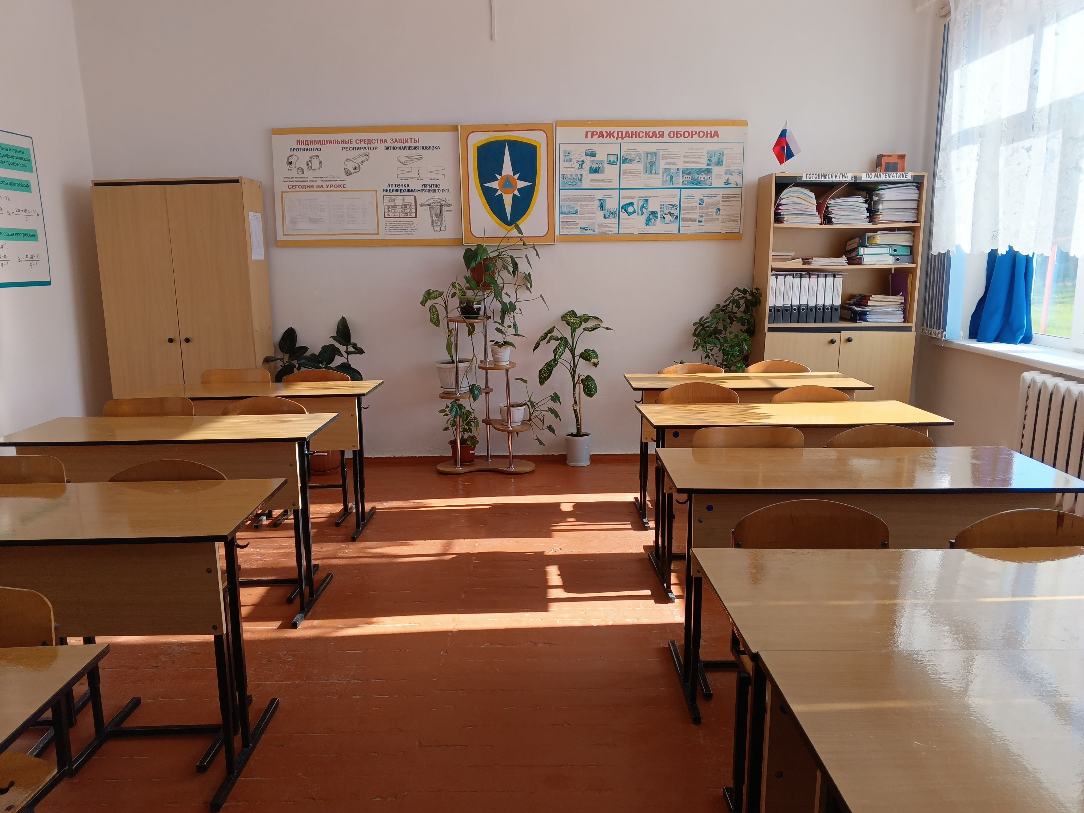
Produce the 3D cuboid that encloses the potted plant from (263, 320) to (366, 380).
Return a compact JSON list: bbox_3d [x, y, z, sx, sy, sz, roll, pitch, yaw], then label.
[{"bbox_3d":[-1.510,-0.053,5.068,0.650,1.070,0.520,0,10,0],"label":"potted plant"}]

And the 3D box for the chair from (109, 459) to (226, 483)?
[{"bbox_3d":[-1.180,0.596,2.242,0.400,0.800,0.450,-1,11,-1],"label":"chair"}]

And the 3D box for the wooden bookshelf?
[{"bbox_3d":[1.932,-0.521,5.049,0.950,1.960,0.360,0,10,0],"label":"wooden bookshelf"}]

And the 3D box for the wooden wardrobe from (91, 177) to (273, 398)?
[{"bbox_3d":[-2.312,-0.498,4.997,0.930,1.925,0.360,-1,11,-1],"label":"wooden wardrobe"}]

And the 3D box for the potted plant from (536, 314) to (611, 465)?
[{"bbox_3d":[0.212,-0.113,5.101,0.515,1.085,0.420,-1,11,-1],"label":"potted plant"}]

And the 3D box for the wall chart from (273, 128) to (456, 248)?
[{"bbox_3d":[-1.168,-1.464,5.035,1.243,0.767,0.030,-1,11,-1],"label":"wall chart"}]

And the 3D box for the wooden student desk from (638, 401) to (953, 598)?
[{"bbox_3d":[1.045,0.403,3.298,1.200,0.766,0.500,0,10,-1],"label":"wooden student desk"}]

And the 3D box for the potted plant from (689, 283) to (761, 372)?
[{"bbox_3d":[1.223,-0.227,5.020,0.450,1.150,0.420,-1,11,-1],"label":"potted plant"}]

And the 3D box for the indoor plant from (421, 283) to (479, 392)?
[{"bbox_3d":[-0.627,-0.454,5.069,0.400,0.750,0.360,0,10,0],"label":"indoor plant"}]

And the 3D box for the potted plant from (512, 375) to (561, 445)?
[{"bbox_3d":[-0.070,0.032,5.125,0.400,0.470,0.340,0,10,0],"label":"potted plant"}]

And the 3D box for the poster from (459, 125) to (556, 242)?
[{"bbox_3d":[-0.229,-1.483,5.038,0.625,0.780,0.030,-1,11,-1],"label":"poster"}]

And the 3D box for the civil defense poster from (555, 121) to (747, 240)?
[{"bbox_3d":[0.728,-1.508,5.045,1.268,0.780,0.030,-1,11,-1],"label":"civil defense poster"}]

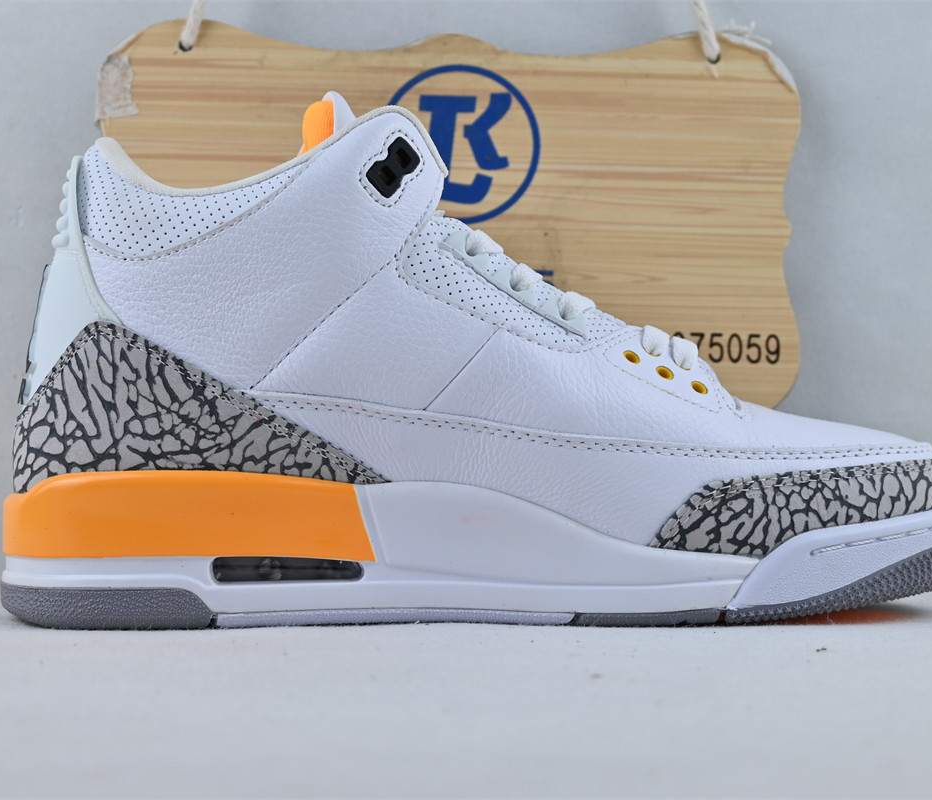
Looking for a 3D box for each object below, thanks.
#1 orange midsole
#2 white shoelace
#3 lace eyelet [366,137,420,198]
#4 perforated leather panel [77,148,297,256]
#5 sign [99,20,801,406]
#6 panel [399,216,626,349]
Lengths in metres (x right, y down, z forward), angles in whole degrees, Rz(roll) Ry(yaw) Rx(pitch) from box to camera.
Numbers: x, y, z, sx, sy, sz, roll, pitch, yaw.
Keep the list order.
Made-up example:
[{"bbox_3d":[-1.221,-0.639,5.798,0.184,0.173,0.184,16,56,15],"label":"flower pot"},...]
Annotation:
[{"bbox_3d":[-0.082,0.034,0.438,0.114,0.026,0.083,0,-2,-5],"label":"orange midsole"},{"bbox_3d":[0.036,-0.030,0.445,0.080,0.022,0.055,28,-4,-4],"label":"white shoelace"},{"bbox_3d":[-0.021,-0.067,0.412,0.011,0.017,0.005,38,-5,-3],"label":"lace eyelet"},{"bbox_3d":[-0.080,-0.057,0.414,0.065,0.032,0.022,0,-2,6],"label":"perforated leather panel"},{"bbox_3d":[-0.006,-0.073,0.565,0.277,0.153,0.010,0,-2,0],"label":"sign"},{"bbox_3d":[0.013,-0.034,0.420,0.068,0.026,0.025,28,-4,-4],"label":"panel"}]

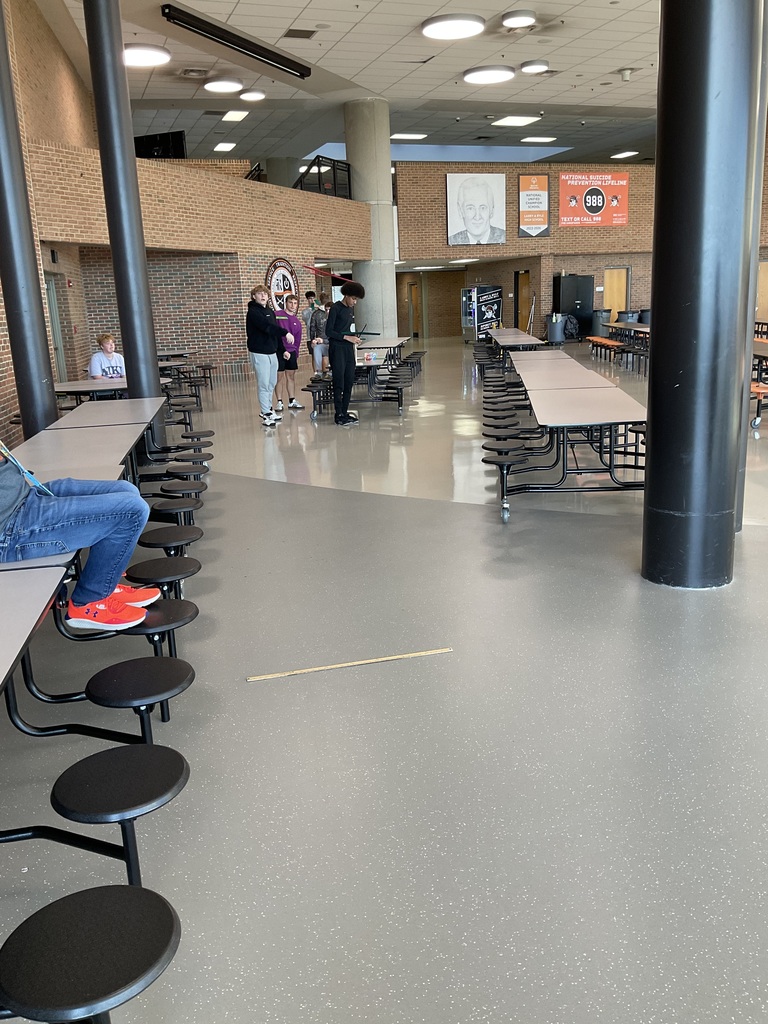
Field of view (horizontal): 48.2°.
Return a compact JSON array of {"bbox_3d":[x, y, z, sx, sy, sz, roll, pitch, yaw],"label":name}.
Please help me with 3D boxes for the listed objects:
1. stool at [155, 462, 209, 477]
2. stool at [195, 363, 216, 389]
[{"bbox_3d":[-1.389,-0.105,6.175,0.312,0.437,0.312,-5,14,-9],"label":"stool"},{"bbox_3d":[-3.422,-2.582,16.607,0.370,0.460,0.370,-8,15,-20],"label":"stool"}]

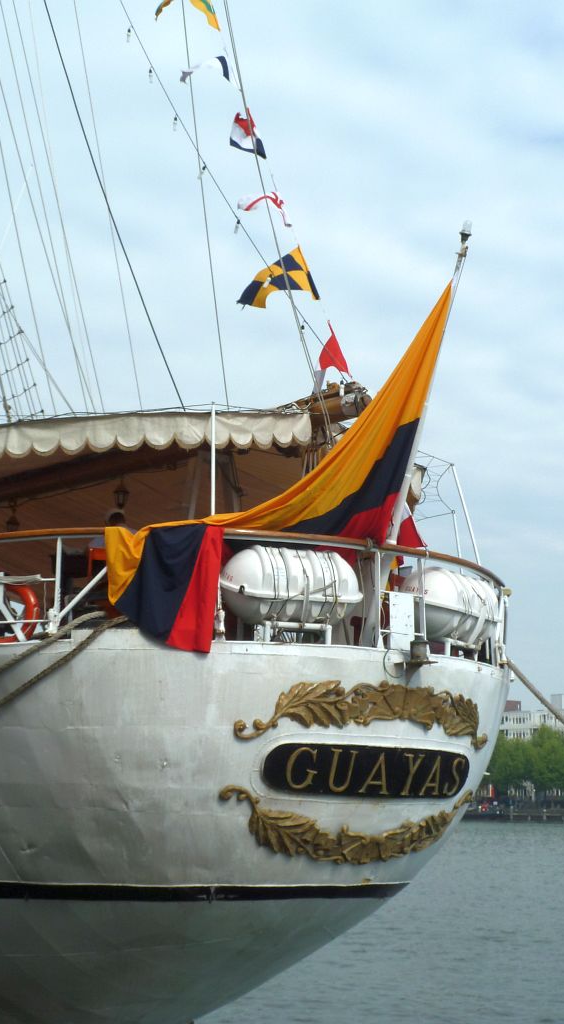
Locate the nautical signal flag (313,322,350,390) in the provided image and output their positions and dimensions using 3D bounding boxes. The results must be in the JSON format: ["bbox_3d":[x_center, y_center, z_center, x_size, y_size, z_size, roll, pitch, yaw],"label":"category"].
[{"bbox_3d":[0.604,-1.917,17.500,0.460,0.820,0.320,0,-12,0],"label":"nautical signal flag"}]

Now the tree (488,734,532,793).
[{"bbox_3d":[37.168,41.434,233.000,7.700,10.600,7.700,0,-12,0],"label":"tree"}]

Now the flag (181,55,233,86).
[{"bbox_3d":[-1.016,-5.952,19.100,0.680,0.360,0.320,0,-12,0],"label":"flag"}]

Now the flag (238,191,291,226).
[{"bbox_3d":[-0.238,-3.912,18.300,0.680,0.400,0.360,0,-12,0],"label":"flag"}]

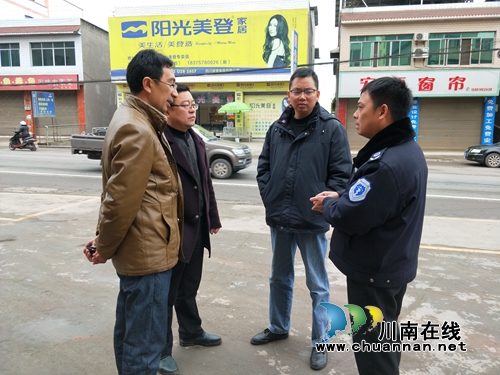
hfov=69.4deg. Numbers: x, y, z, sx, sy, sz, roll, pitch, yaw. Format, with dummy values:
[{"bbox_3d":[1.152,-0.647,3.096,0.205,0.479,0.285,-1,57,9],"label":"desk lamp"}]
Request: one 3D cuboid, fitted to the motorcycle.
[{"bbox_3d":[-11.855,-2.439,18.900,1.760,1.100,0.680,2,8,11],"label":"motorcycle"}]

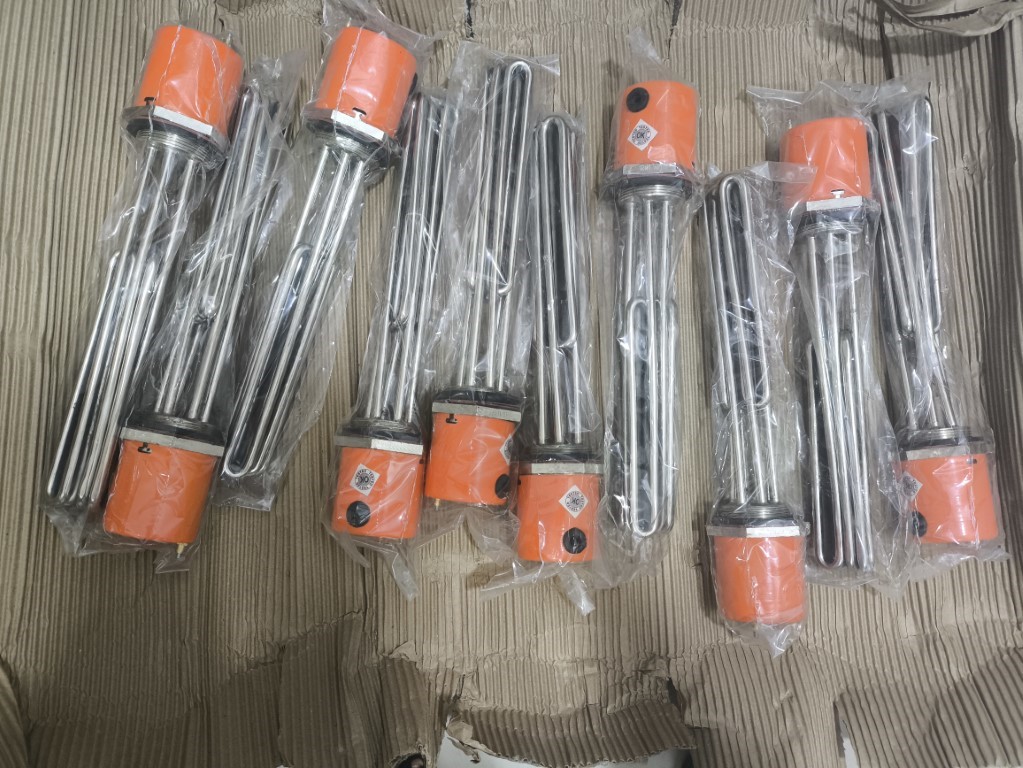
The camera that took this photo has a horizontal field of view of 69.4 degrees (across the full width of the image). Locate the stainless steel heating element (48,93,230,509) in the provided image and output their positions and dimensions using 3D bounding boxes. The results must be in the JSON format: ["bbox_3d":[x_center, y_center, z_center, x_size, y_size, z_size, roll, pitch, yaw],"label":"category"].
[{"bbox_3d":[-0.316,-0.061,0.634,0.086,0.078,0.328,16,89,1],"label":"stainless steel heating element"}]

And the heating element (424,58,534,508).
[{"bbox_3d":[-0.021,-0.093,0.674,0.086,0.078,0.399,5,84,0],"label":"heating element"}]

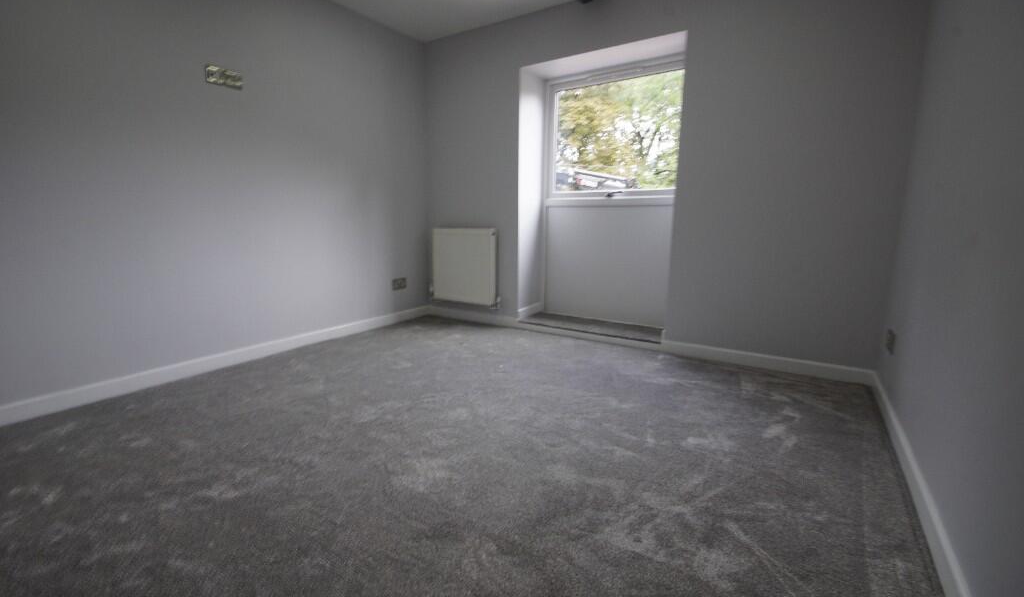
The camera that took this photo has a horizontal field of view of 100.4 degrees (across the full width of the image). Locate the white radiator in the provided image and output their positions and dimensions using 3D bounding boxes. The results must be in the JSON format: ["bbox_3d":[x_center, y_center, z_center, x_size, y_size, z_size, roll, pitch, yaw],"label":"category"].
[{"bbox_3d":[-0.409,-0.271,3.555,0.634,0.605,0.101,7,13,34],"label":"white radiator"}]

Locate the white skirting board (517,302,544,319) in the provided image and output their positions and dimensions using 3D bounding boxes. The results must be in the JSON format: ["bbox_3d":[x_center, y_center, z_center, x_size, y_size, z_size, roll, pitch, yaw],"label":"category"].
[{"bbox_3d":[0.153,0.106,3.500,0.018,0.088,0.355,7,13,33],"label":"white skirting board"}]

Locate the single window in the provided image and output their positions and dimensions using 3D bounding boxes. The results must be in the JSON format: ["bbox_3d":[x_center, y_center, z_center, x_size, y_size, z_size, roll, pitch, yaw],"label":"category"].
[{"bbox_3d":[0.740,-1.191,3.156,1.016,0.889,0.070,7,13,34],"label":"single window"}]

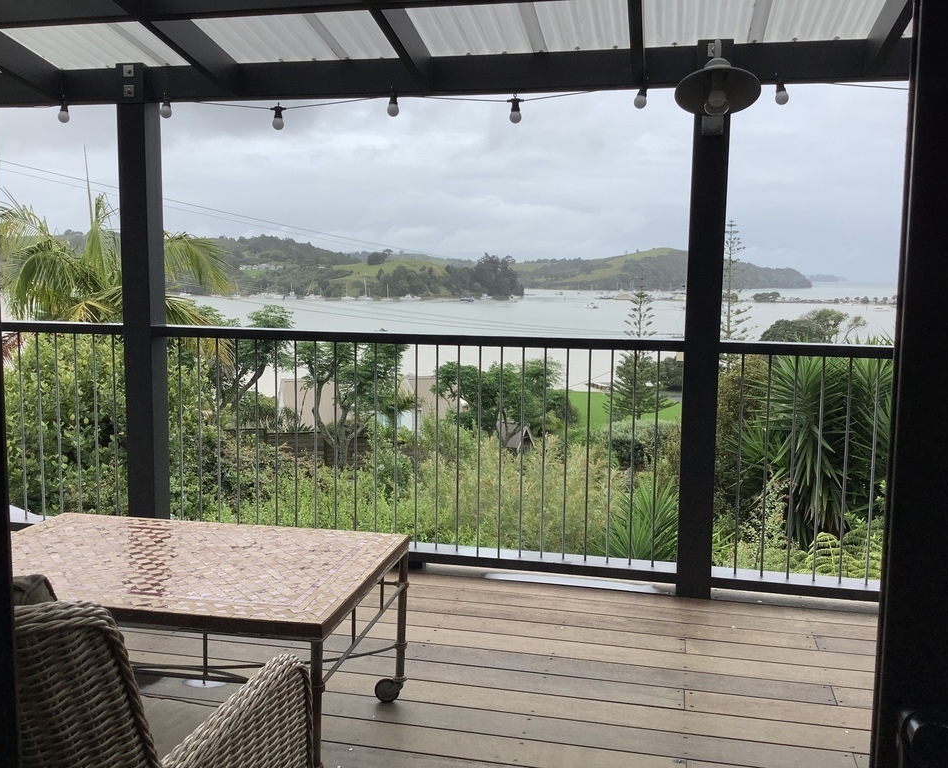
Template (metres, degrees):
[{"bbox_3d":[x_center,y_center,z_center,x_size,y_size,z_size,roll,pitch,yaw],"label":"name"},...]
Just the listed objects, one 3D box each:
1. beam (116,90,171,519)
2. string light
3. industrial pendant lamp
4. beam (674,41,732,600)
[{"bbox_3d":[-1.520,-0.306,4.241,0.138,2.165,0.138,2,7,13],"label":"beam"},{"bbox_3d":[0.170,-1.115,3.727,0.062,0.112,0.052,2,7,13],"label":"string light"},{"bbox_3d":[0.888,-1.124,3.337,0.305,0.250,0.315,2,7,13],"label":"industrial pendant lamp"},{"bbox_3d":[0.924,-0.229,3.695,0.138,2.207,0.138,2,7,13],"label":"beam"}]

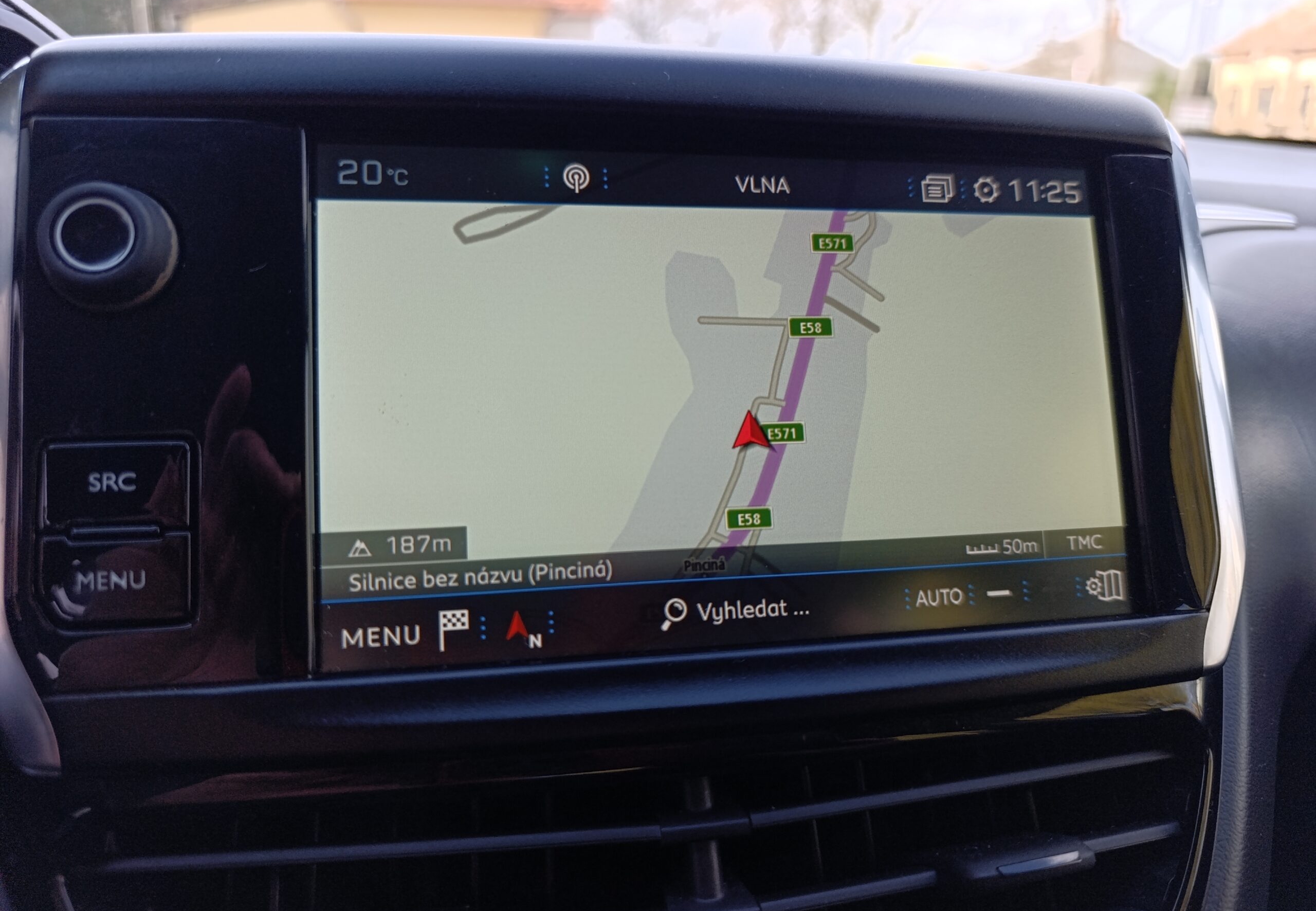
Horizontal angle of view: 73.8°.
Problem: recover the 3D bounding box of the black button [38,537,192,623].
[{"bbox_3d":[-0.086,0.020,0.141,0.022,0.014,0.004,-2,-6,-11],"label":"black button"}]

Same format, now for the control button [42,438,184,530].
[{"bbox_3d":[-0.087,0.005,0.142,0.021,0.013,0.004,-2,-6,-11],"label":"control button"}]

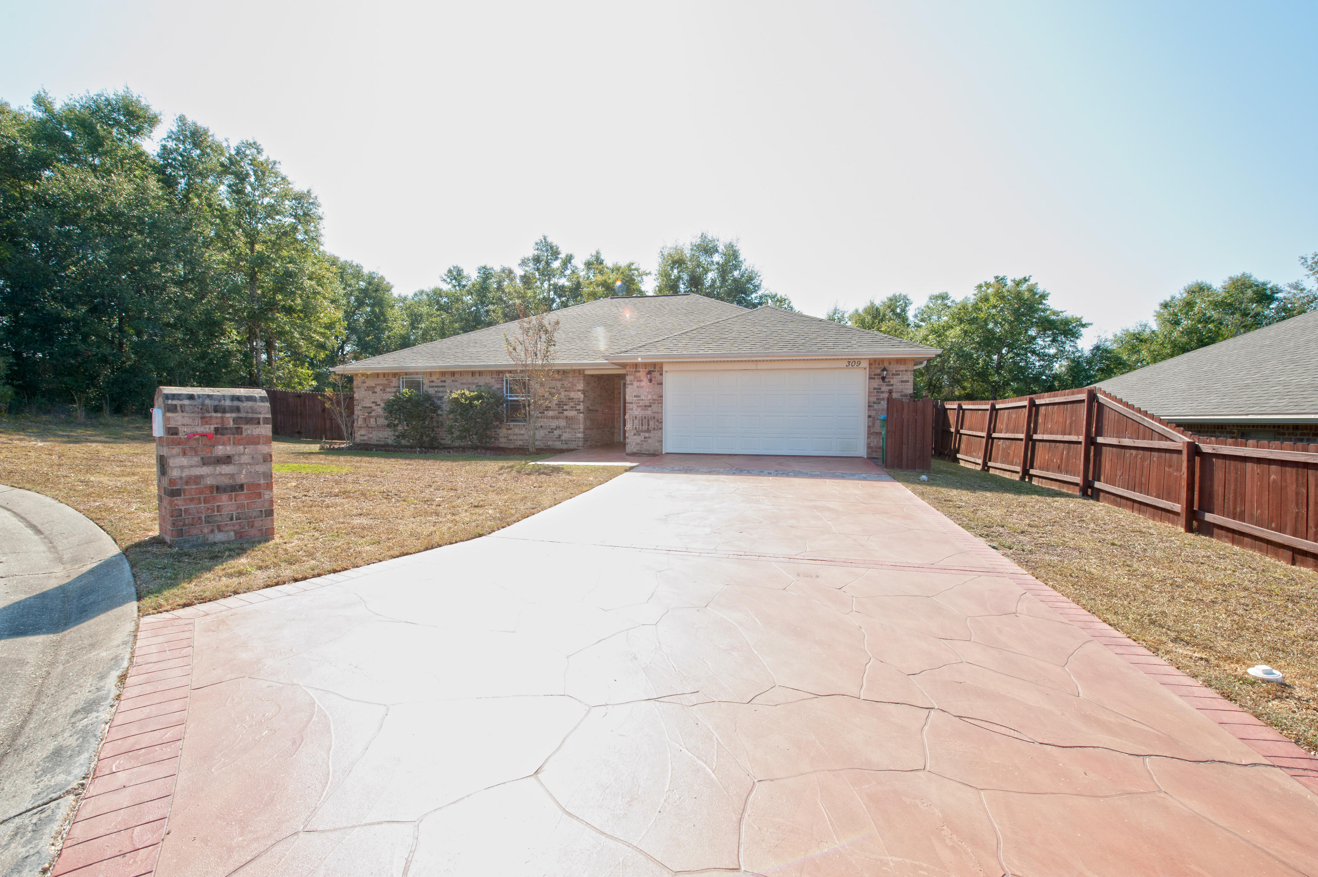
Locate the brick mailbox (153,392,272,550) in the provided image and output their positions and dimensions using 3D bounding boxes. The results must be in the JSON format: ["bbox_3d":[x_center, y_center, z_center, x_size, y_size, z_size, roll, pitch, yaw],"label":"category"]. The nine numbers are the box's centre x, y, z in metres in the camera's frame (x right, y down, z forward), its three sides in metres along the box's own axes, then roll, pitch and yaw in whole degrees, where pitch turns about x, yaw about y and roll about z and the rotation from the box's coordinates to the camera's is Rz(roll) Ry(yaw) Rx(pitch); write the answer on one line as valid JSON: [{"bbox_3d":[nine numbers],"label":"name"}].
[{"bbox_3d":[-3.848,0.224,4.429,0.415,1.325,0.719,2,3,37],"label":"brick mailbox"}]

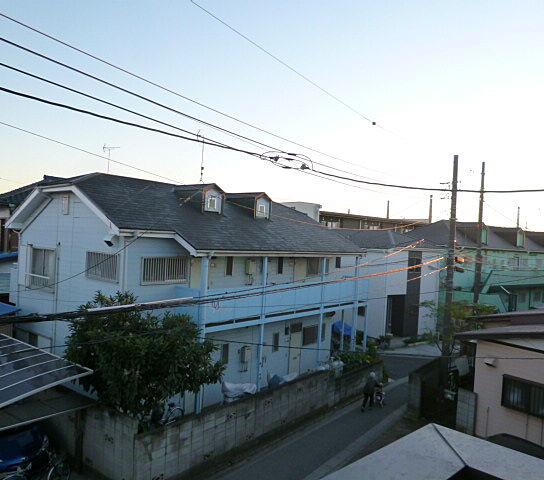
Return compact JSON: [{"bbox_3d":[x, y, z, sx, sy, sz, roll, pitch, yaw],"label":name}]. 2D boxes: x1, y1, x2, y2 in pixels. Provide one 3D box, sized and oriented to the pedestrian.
[{"bbox_3d":[3.443,5.368,15.700,0.520,1.430,0.620,2,0,42],"label":"pedestrian"}]

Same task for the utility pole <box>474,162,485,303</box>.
[{"bbox_3d":[13.516,0.775,29.000,0.360,11.700,0.360,2,0,37],"label":"utility pole"}]

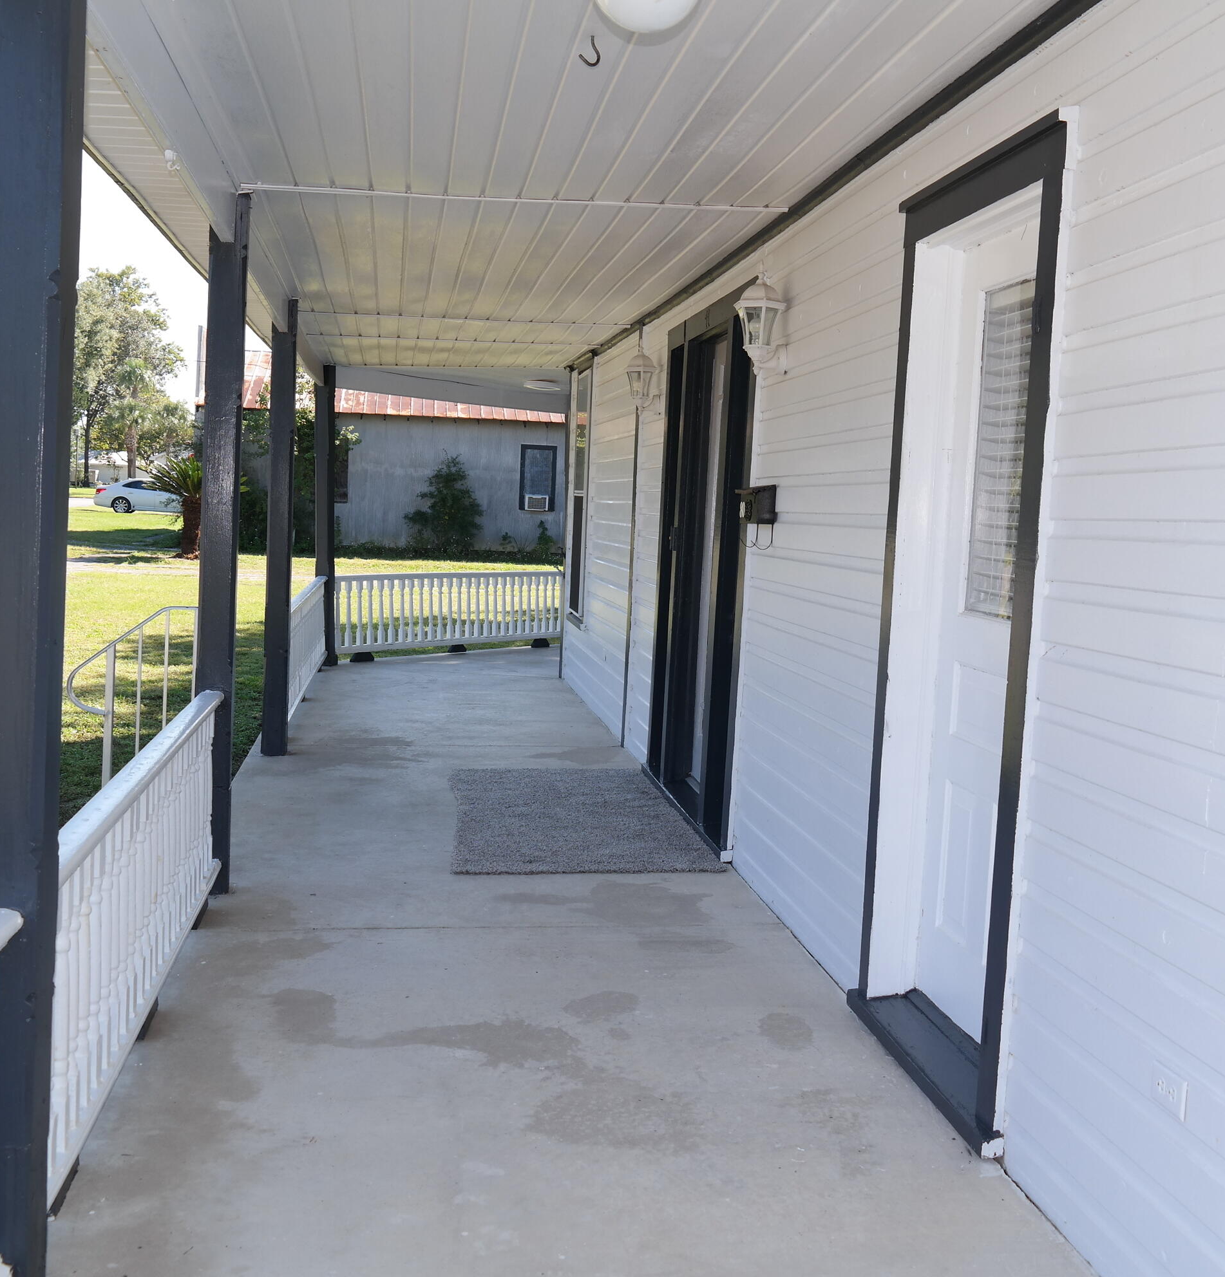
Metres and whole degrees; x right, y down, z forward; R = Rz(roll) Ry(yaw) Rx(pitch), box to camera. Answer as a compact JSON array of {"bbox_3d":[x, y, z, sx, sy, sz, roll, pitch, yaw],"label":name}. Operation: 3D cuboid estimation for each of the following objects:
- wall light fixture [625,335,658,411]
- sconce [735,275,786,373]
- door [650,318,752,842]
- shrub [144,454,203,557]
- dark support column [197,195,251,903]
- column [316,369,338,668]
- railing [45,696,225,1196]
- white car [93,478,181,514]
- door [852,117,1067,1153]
[{"bbox_3d":[0.161,-1.400,7.776,0.200,0.365,0.185,2,5,-8],"label":"wall light fixture"},{"bbox_3d":[0.530,-1.128,5.166,0.200,0.360,0.185,2,5,-8],"label":"sconce"},{"bbox_3d":[0.437,-0.329,6.745,0.160,2.240,1.870,2,5,-8],"label":"door"},{"bbox_3d":[-8.211,-2.553,28.000,1.900,2.000,1.900,2,5,-8],"label":"shrub"},{"bbox_3d":[-1.360,-0.298,4.972,0.132,2.420,0.132,2,5,-8],"label":"dark support column"},{"bbox_3d":[-2.502,-1.085,12.659,0.140,2.600,0.140,5,5,27],"label":"column"},{"bbox_3d":[-1.214,0.612,3.756,0.090,0.710,2.420,2,5,-8],"label":"railing"},{"bbox_3d":[-18.610,-5.694,58.000,4.750,1.460,1.820,1,5,-14],"label":"white car"},{"bbox_3d":[0.885,-0.022,3.576,0.160,2.250,1.000,2,5,-8],"label":"door"}]

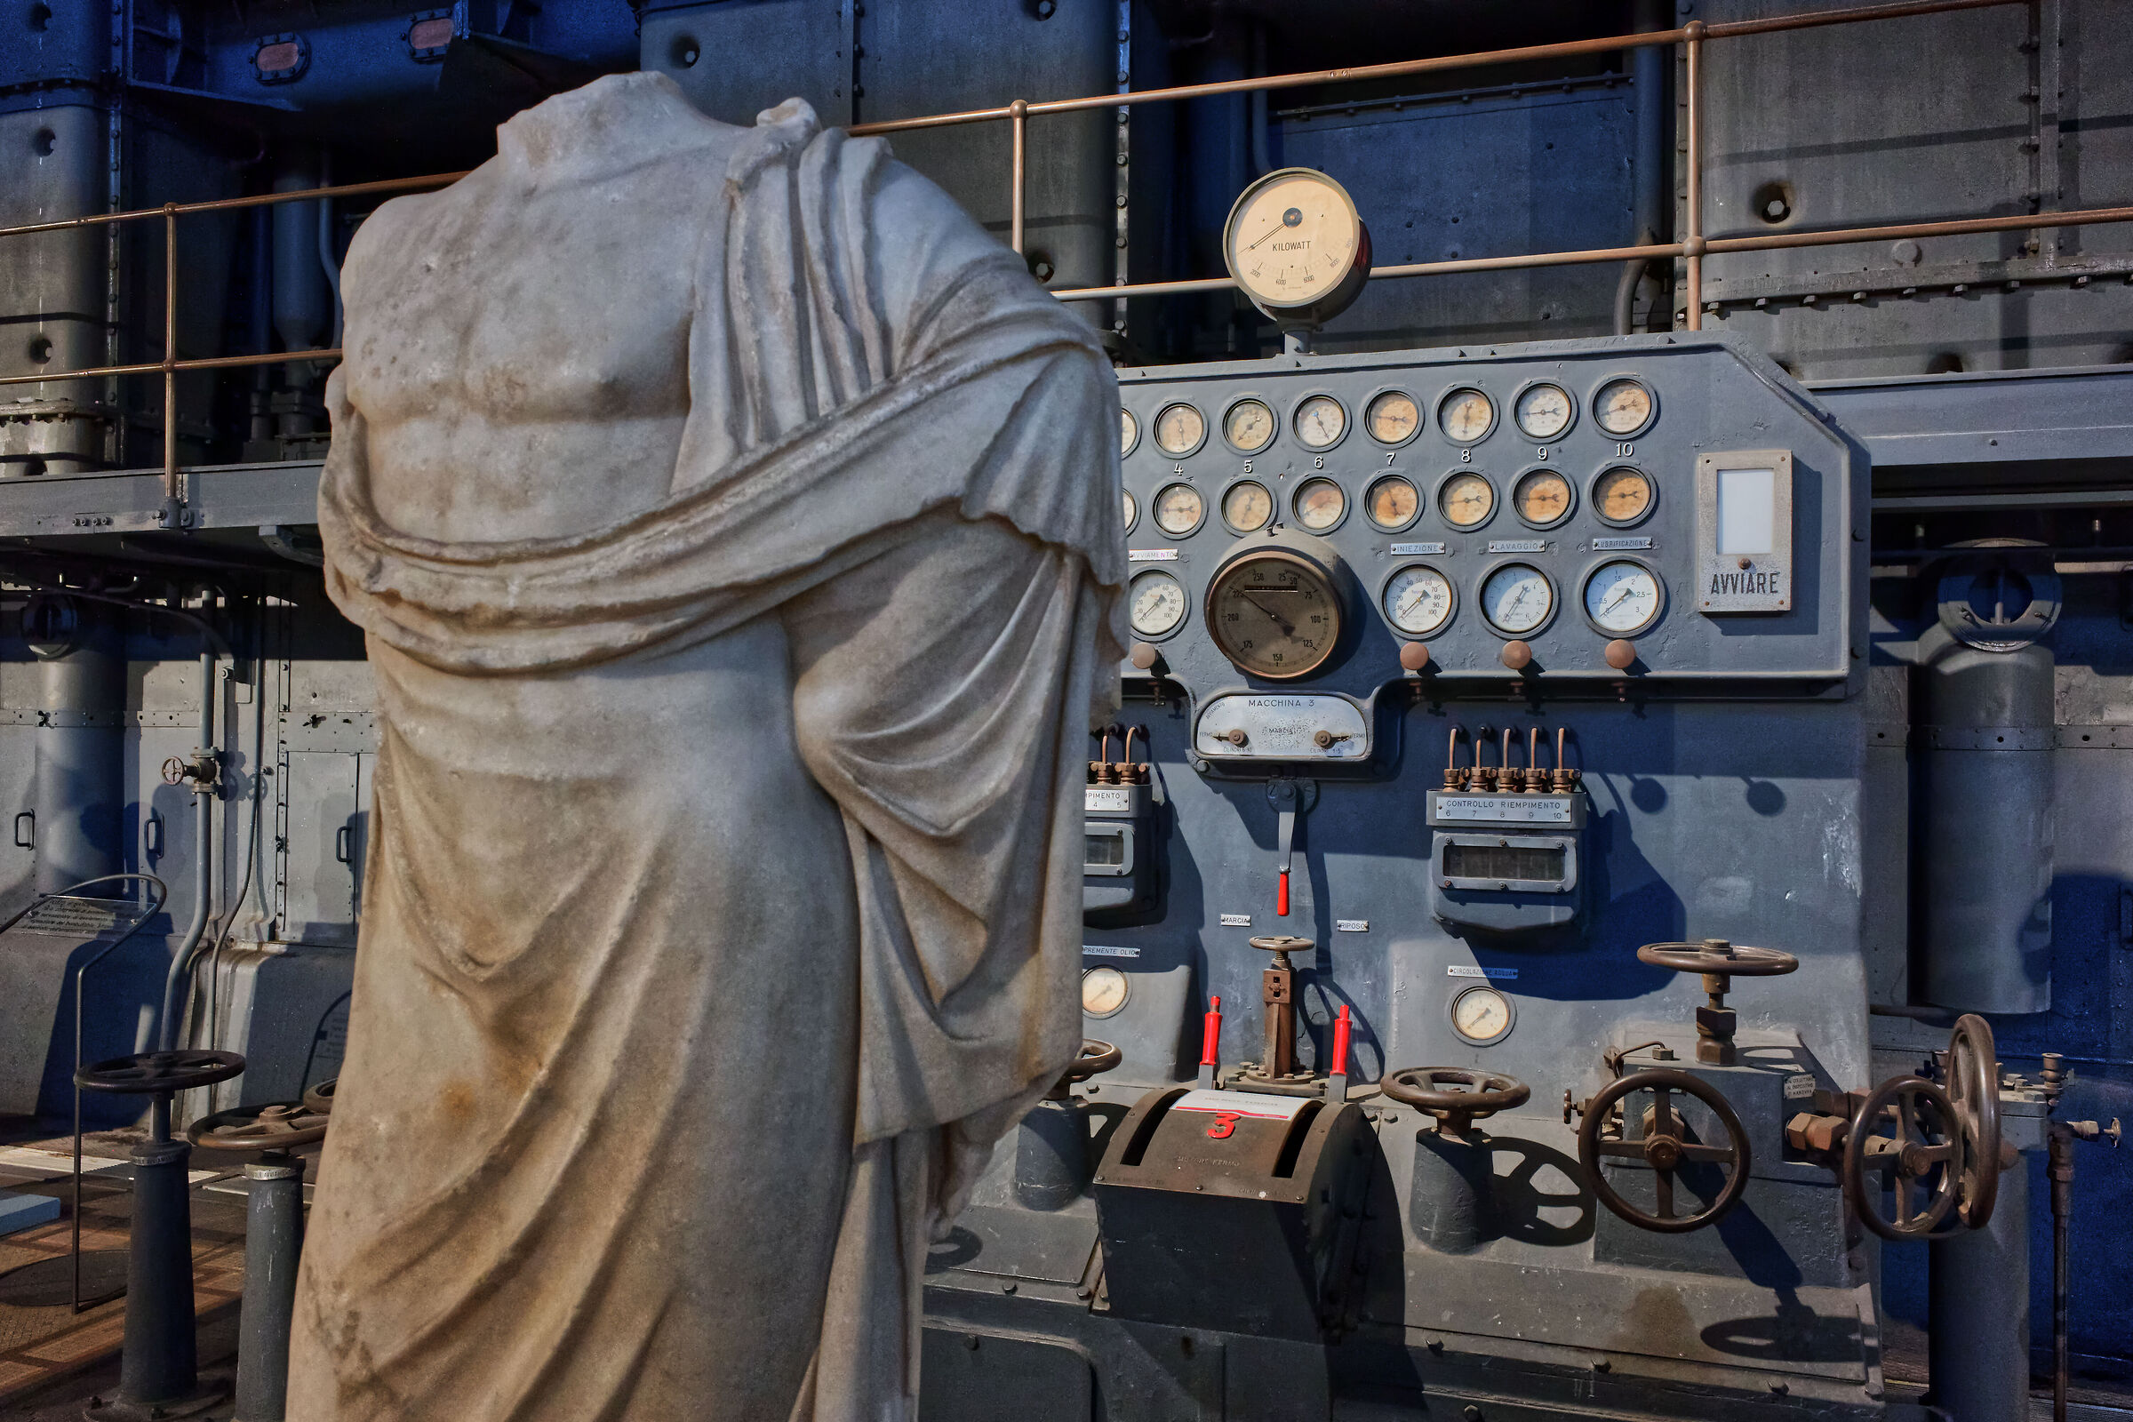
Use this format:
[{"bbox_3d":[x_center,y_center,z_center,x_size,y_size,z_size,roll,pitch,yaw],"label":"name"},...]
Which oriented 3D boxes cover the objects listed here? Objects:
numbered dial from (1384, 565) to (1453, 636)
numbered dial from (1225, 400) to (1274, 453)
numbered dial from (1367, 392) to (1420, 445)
[{"bbox_3d":[0.688,-0.215,3.242,0.143,0.143,0.040,0,0,18],"label":"numbered dial"},{"bbox_3d":[0.371,-0.576,3.346,0.114,0.114,0.036,0,0,18],"label":"numbered dial"},{"bbox_3d":[0.750,-0.668,3.801,0.128,0.128,0.040,0,0,19],"label":"numbered dial"}]

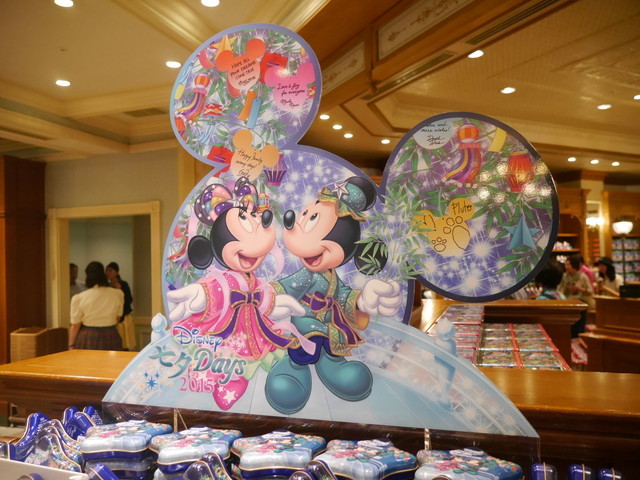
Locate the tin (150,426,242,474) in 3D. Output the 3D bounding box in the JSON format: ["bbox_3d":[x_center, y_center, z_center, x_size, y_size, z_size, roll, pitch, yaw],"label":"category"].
[{"bbox_3d":[-0.240,0.401,1.008,0.176,0.043,0.160,-1,-2,-12],"label":"tin"}]

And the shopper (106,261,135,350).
[{"bbox_3d":[-2.298,1.047,5.779,0.430,1.590,0.280,-2,-2,34],"label":"shopper"}]

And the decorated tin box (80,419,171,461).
[{"bbox_3d":[-0.396,0.403,1.066,0.176,0.043,0.160,-1,-2,-8],"label":"decorated tin box"}]

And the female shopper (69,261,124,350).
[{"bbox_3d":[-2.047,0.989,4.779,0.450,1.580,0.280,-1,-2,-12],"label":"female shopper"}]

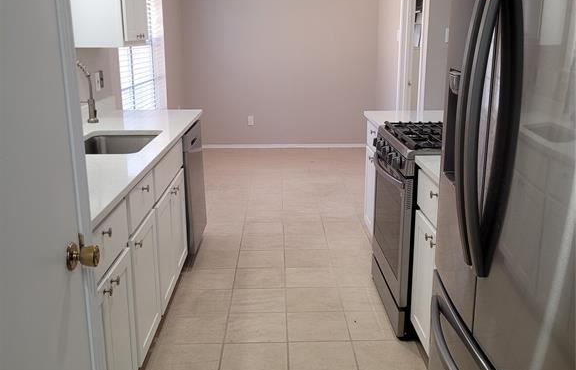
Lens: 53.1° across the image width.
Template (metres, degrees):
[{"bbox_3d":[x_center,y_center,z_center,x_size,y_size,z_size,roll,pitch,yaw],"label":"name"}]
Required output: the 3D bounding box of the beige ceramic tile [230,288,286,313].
[{"bbox_3d":[-0.161,0.642,3.179,0.301,0.012,0.300,-1,15,-1],"label":"beige ceramic tile"}]

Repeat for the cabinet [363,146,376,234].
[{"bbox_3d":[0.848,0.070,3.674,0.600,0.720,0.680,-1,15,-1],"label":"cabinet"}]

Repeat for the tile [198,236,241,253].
[{"bbox_3d":[-0.484,0.416,4.074,0.302,0.010,0.302,-1,15,-1],"label":"tile"}]

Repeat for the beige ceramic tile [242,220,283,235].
[{"bbox_3d":[-0.184,0.335,4.363,0.299,0.010,0.299,-1,15,-1],"label":"beige ceramic tile"}]

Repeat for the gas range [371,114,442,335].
[{"bbox_3d":[0.806,0.191,3.008,0.680,0.935,0.760,-1,15,-1],"label":"gas range"}]

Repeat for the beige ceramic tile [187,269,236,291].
[{"bbox_3d":[-0.472,0.571,3.485,0.302,0.010,0.302,-1,15,-1],"label":"beige ceramic tile"}]

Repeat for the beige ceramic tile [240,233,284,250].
[{"bbox_3d":[-0.179,0.412,4.079,0.302,0.010,0.302,-1,15,-1],"label":"beige ceramic tile"}]

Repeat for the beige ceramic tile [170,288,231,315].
[{"bbox_3d":[-0.467,0.648,3.190,0.302,0.010,0.302,-1,15,-1],"label":"beige ceramic tile"}]

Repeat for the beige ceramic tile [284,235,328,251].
[{"bbox_3d":[0.125,0.407,4.073,0.299,0.010,0.299,-1,15,-1],"label":"beige ceramic tile"}]

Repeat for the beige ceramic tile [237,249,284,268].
[{"bbox_3d":[-0.173,0.493,3.795,0.302,0.012,0.302,-1,15,-1],"label":"beige ceramic tile"}]

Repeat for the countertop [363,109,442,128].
[{"bbox_3d":[0.845,-0.395,3.584,0.635,0.036,0.725,-1,15,-1],"label":"countertop"}]

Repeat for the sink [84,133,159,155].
[{"bbox_3d":[-0.877,-0.090,2.906,0.430,0.230,0.680,-1,15,-1],"label":"sink"}]

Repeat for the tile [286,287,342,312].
[{"bbox_3d":[0.143,0.639,3.185,0.301,0.012,0.300,-1,15,-1],"label":"tile"}]

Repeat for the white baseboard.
[{"bbox_3d":[-0.059,-0.498,7.454,2.300,0.065,0.016,-1,15,-1],"label":"white baseboard"}]

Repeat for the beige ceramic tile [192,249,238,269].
[{"bbox_3d":[-0.476,0.492,3.761,0.301,0.012,0.300,-1,15,-1],"label":"beige ceramic tile"}]

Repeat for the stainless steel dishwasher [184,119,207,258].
[{"bbox_3d":[-0.878,0.035,3.752,0.600,0.840,0.600,-1,15,-1],"label":"stainless steel dishwasher"}]

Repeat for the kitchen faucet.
[{"bbox_3d":[-1.181,-0.562,3.361,0.070,0.420,0.250,-1,15,-1],"label":"kitchen faucet"}]

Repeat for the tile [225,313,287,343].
[{"bbox_3d":[-0.156,0.724,2.906,0.302,0.012,0.302,-1,15,-1],"label":"tile"}]

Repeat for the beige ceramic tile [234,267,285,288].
[{"bbox_3d":[-0.167,0.565,3.478,0.299,0.010,0.299,-1,15,-1],"label":"beige ceramic tile"}]

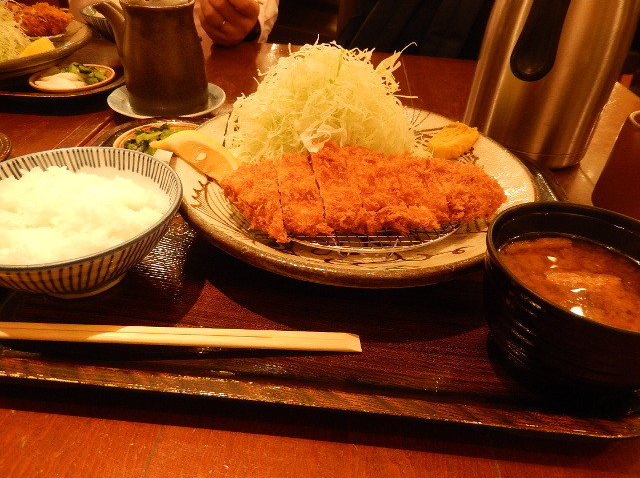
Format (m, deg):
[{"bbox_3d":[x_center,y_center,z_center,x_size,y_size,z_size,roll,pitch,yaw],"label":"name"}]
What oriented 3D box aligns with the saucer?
[{"bbox_3d":[-0.162,-0.146,0.500,0.121,0.017,0.121,2,36,-2],"label":"saucer"}]

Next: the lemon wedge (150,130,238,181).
[{"bbox_3d":[-0.087,-0.057,0.321,0.070,0.026,0.028,24,40,25],"label":"lemon wedge"}]

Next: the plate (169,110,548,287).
[{"bbox_3d":[0.026,-0.046,0.349,0.262,0.034,0.262,2,36,-2],"label":"plate"}]

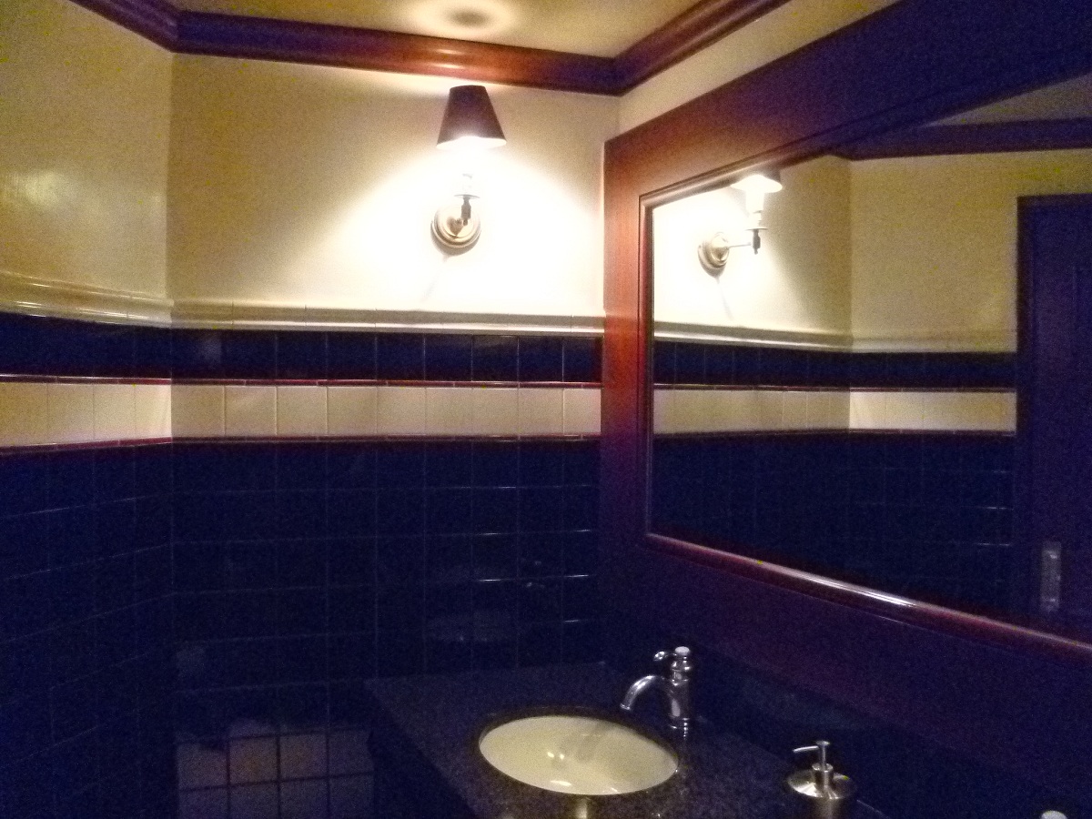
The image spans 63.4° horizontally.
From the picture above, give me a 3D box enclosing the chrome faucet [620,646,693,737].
[{"bbox_3d":[0.213,0.545,1.699,0.160,0.161,0.050,0,1,-25],"label":"chrome faucet"}]

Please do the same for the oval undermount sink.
[{"bbox_3d":[0.055,0.731,1.669,0.375,0.160,0.450,-1,2,-27],"label":"oval undermount sink"}]

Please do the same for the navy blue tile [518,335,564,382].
[{"bbox_3d":[-0.012,-0.121,2.097,0.108,0.105,0.009,0,1,-12],"label":"navy blue tile"}]

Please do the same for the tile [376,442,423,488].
[{"bbox_3d":[-0.336,0.129,2.049,0.107,0.107,0.009,0,1,-12],"label":"tile"}]

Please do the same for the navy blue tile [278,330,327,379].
[{"bbox_3d":[-0.549,-0.122,1.991,0.108,0.108,0.010,0,1,-13],"label":"navy blue tile"}]

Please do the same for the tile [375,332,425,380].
[{"bbox_3d":[-0.335,-0.121,2.040,0.108,0.108,0.010,0,1,-13],"label":"tile"}]

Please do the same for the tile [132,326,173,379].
[{"bbox_3d":[-0.836,-0.120,1.877,0.009,0.105,0.105,0,1,18],"label":"tile"}]

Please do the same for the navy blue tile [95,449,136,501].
[{"bbox_3d":[-0.870,0.131,1.778,0.009,0.107,0.108,0,1,18],"label":"navy blue tile"}]

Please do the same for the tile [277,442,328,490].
[{"bbox_3d":[-0.550,0.129,1.994,0.108,0.108,0.009,0,1,-12],"label":"tile"}]

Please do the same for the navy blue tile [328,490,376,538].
[{"bbox_3d":[-0.441,0.237,2.014,0.108,0.108,0.009,0,1,-12],"label":"navy blue tile"}]

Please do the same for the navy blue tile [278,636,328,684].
[{"bbox_3d":[-0.553,0.570,2.013,0.107,0.107,0.009,0,1,-12],"label":"navy blue tile"}]

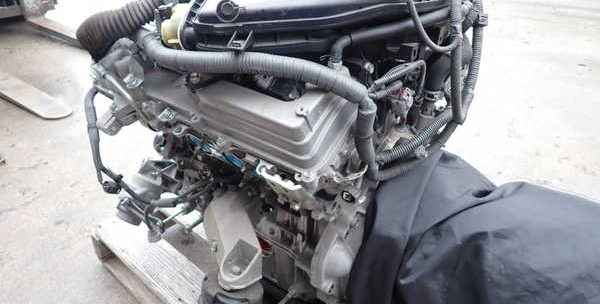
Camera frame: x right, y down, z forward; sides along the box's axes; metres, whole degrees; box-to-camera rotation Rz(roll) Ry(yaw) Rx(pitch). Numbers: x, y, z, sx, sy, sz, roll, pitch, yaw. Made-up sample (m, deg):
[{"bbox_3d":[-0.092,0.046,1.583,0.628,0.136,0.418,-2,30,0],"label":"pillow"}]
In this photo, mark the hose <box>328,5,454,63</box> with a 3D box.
[{"bbox_3d":[0.176,-0.220,0.801,0.265,0.075,0.045,-16,38,-26],"label":"hose"}]

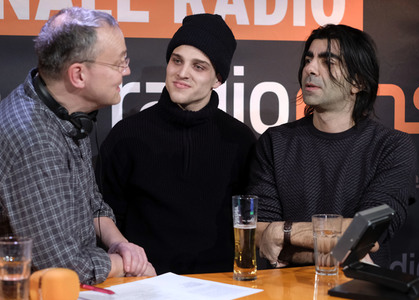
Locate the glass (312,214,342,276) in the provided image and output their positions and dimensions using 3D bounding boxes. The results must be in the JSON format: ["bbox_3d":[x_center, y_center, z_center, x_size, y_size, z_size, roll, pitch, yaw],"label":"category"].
[{"bbox_3d":[0.293,0.236,1.650,0.076,0.146,0.076,0,0,0],"label":"glass"}]

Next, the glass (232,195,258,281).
[{"bbox_3d":[0.087,0.210,1.600,0.063,0.199,0.063,0,0,0],"label":"glass"}]

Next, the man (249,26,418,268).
[{"bbox_3d":[0.355,0.496,1.950,0.500,1.720,0.400,0,0,22],"label":"man"}]

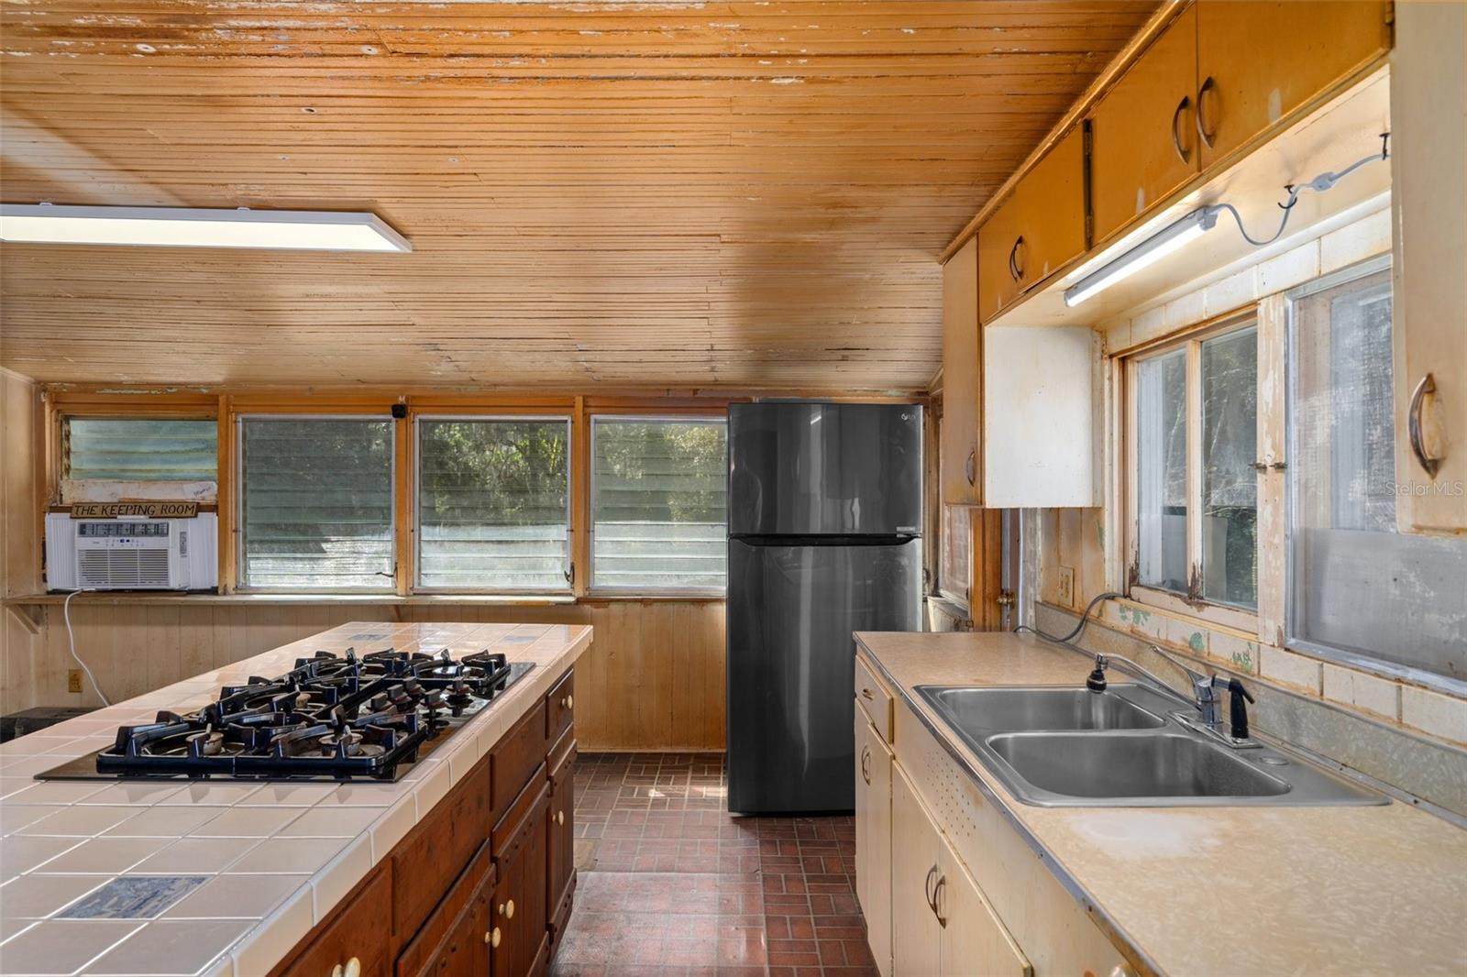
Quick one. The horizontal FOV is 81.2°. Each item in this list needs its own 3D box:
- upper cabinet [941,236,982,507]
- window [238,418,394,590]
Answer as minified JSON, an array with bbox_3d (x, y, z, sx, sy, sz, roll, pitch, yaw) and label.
[{"bbox_3d":[0.880,-0.352,2.675,0.335,0.800,0.490,0,0,0],"label":"upper cabinet"},{"bbox_3d":[-2.190,0.081,4.520,0.825,0.920,0.070,0,0,0],"label":"window"}]

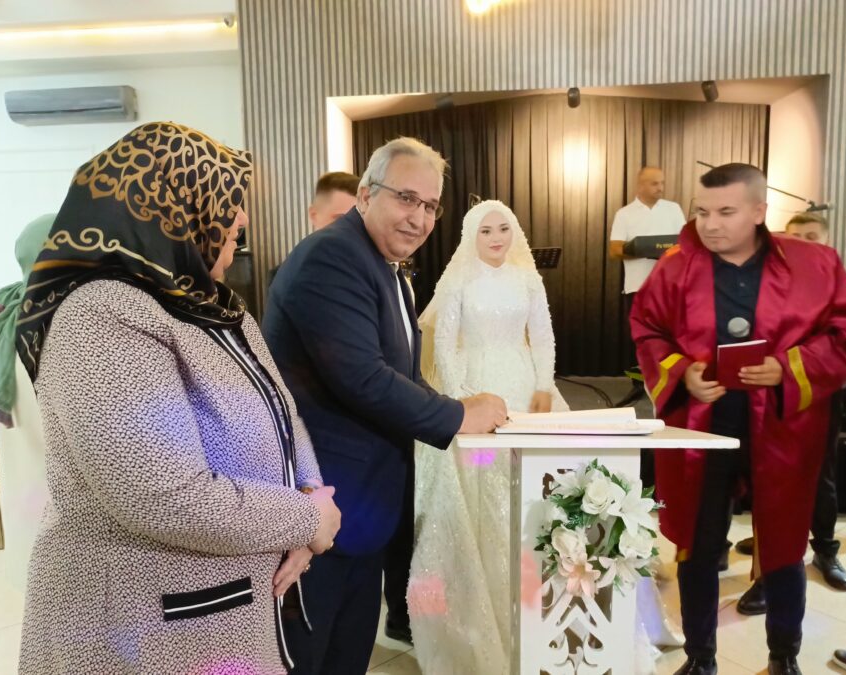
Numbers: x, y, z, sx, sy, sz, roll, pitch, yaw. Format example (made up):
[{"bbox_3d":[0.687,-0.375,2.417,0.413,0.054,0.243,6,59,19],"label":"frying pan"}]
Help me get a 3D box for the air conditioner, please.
[{"bbox_3d":[-2.929,-1.933,5.200,0.980,0.300,0.220,-1,6,4],"label":"air conditioner"}]

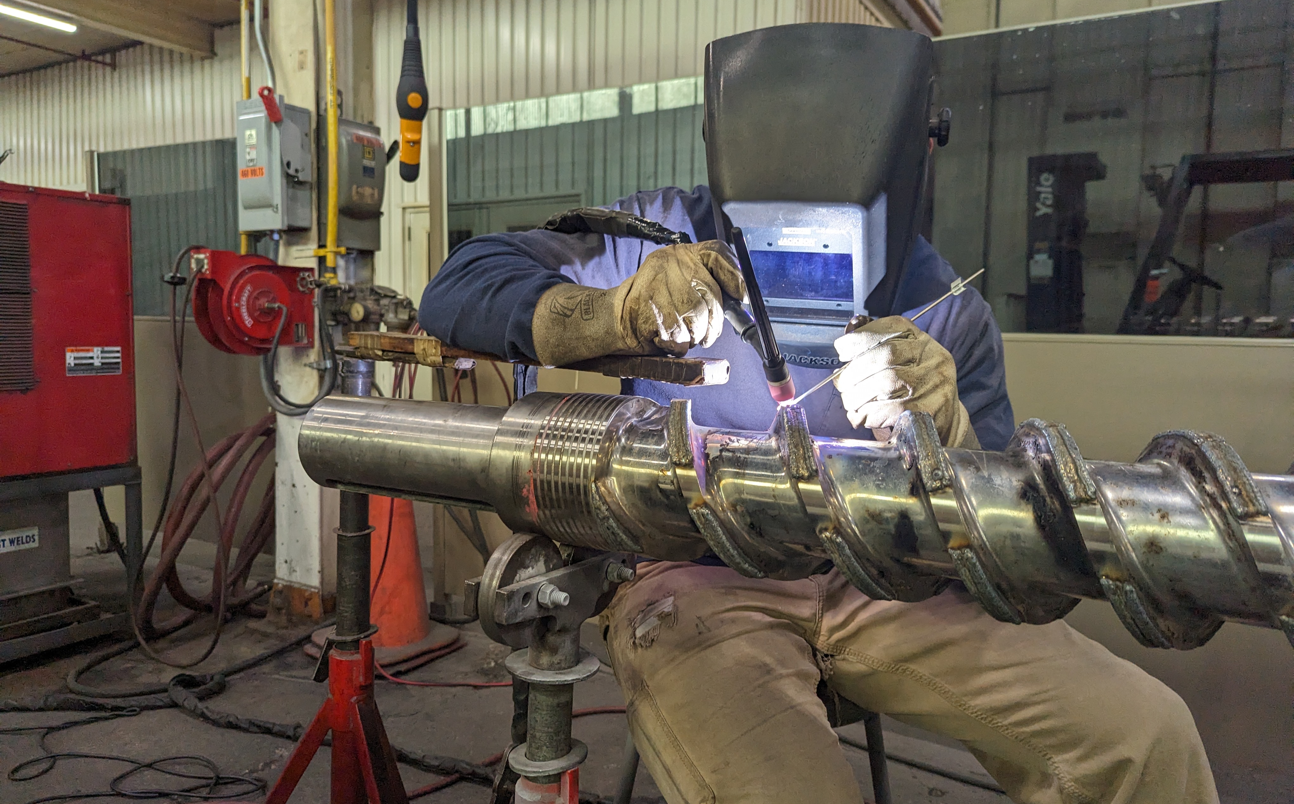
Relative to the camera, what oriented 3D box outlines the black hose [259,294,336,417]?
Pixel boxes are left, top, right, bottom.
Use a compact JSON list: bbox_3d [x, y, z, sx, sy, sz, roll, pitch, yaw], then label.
[{"bbox_3d":[-1.087,-0.140,2.800,0.235,0.370,0.130,0,4,-18],"label":"black hose"}]

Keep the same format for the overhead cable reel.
[{"bbox_3d":[-1.214,-0.302,2.795,0.139,0.317,0.368,3,5,29],"label":"overhead cable reel"}]

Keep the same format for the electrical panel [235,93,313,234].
[{"bbox_3d":[-1.208,-0.758,2.907,0.230,0.414,0.121,3,5,29],"label":"electrical panel"}]

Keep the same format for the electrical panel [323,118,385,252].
[{"bbox_3d":[-1.002,-0.723,3.002,0.129,0.424,0.242,3,5,29],"label":"electrical panel"}]

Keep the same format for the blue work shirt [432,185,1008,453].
[{"bbox_3d":[0.090,-0.045,1.130,0.710,0.480,0.400,1,4,7],"label":"blue work shirt"}]

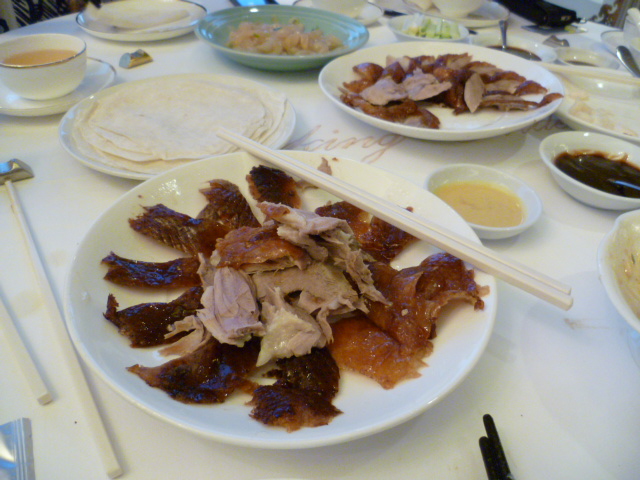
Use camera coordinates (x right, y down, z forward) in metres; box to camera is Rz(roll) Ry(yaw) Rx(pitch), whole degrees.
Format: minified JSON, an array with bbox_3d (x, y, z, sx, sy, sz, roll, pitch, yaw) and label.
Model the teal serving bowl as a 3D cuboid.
[{"bbox_3d":[-0.047,-0.257,0.667,0.215,0.034,0.215,2,38,-2],"label":"teal serving bowl"}]

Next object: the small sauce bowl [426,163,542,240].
[{"bbox_3d":[0.121,-0.025,0.395,0.086,0.024,0.086,3,38,0],"label":"small sauce bowl"}]

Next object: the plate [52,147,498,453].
[{"bbox_3d":[-0.021,0.020,0.325,0.249,0.029,0.249,3,38,0],"label":"plate"}]

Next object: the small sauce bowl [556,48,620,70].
[{"bbox_3d":[0.333,-0.217,0.653,0.076,0.022,0.076,3,38,0],"label":"small sauce bowl"}]

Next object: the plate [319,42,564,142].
[{"bbox_3d":[0.127,-0.162,0.565,0.255,0.029,0.255,1,38,-1],"label":"plate"}]

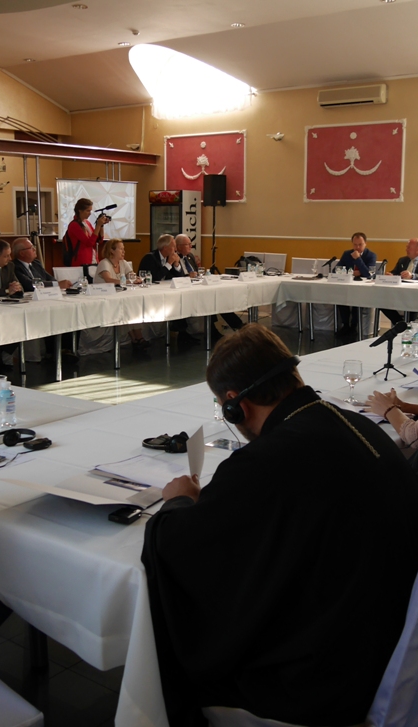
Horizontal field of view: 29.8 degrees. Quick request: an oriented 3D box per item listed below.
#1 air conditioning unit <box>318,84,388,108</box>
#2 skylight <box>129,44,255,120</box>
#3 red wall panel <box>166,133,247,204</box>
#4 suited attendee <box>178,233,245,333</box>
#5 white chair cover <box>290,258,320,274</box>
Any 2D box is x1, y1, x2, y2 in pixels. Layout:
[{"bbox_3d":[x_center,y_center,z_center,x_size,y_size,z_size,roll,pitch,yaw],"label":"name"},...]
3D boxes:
[{"bbox_3d":[1.972,-3.656,10.767,0.963,0.235,0.200,8,13,36],"label":"air conditioning unit"},{"bbox_3d":[-0.555,-4.108,11.473,1.937,0.756,1.512,8,13,36],"label":"skylight"},{"bbox_3d":[-0.082,-3.196,12.864,1.650,1.110,0.050,8,13,36],"label":"red wall panel"},{"bbox_3d":[-0.082,-0.994,9.905,0.820,1.228,0.550,7,13,32],"label":"suited attendee"},{"bbox_3d":[1.238,-1.016,11.247,0.440,0.955,0.520,8,13,36],"label":"white chair cover"}]

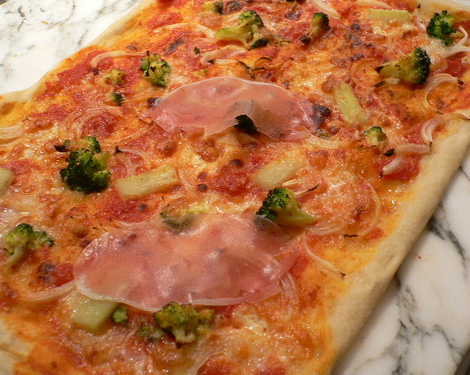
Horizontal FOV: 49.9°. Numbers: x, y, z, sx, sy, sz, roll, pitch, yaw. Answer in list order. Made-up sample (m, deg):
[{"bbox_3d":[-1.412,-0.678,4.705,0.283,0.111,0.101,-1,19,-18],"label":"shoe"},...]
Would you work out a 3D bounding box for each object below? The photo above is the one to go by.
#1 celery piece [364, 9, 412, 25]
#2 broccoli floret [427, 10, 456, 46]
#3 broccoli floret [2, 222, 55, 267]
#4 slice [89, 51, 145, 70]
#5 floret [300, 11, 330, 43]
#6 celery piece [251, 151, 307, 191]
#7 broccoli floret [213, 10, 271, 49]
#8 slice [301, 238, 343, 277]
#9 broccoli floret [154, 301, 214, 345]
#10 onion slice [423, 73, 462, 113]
[{"bbox_3d":[0.159,-0.178,0.526,0.045,0.009,0.016,5,51,4],"label":"celery piece"},{"bbox_3d":[0.208,-0.160,0.509,0.028,0.030,0.033,11,51,9],"label":"broccoli floret"},{"bbox_3d":[-0.141,0.039,0.345,0.034,0.020,0.030,2,51,2],"label":"broccoli floret"},{"bbox_3d":[-0.116,-0.124,0.495,0.051,0.006,0.018,-12,51,-10],"label":"slice"},{"bbox_3d":[0.080,-0.160,0.509,0.022,0.015,0.043,22,54,17],"label":"floret"},{"bbox_3d":[0.034,-0.013,0.399,0.040,0.009,0.017,-26,55,-20],"label":"celery piece"},{"bbox_3d":[0.008,-0.161,0.513,0.058,0.024,0.046,-12,51,-10],"label":"broccoli floret"},{"bbox_3d":[0.060,0.047,0.346,0.007,0.005,0.034,-34,58,-24],"label":"slice"},{"bbox_3d":[-0.031,0.084,0.312,0.039,0.018,0.026,-3,50,-2],"label":"broccoli floret"},{"bbox_3d":[0.185,-0.086,0.453,0.033,0.006,0.046,4,51,3],"label":"onion slice"}]

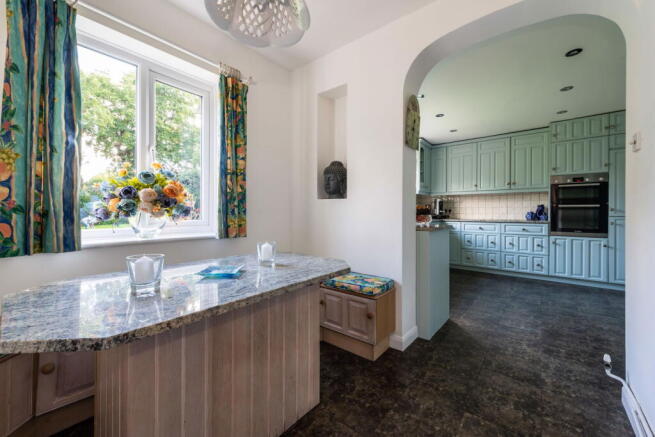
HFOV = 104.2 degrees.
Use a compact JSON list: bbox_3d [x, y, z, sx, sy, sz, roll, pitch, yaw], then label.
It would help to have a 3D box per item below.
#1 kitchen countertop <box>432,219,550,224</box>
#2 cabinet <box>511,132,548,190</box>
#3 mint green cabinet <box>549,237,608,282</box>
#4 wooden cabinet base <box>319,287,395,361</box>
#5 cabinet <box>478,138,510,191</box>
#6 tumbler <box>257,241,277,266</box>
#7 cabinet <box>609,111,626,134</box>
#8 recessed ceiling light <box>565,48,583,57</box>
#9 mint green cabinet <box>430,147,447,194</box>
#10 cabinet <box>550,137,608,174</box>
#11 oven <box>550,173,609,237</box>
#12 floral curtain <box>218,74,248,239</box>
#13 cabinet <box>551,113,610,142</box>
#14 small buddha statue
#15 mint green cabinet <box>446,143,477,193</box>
[{"bbox_3d":[2.788,0.061,4.678,1.940,0.034,0.600,0,1,40],"label":"kitchen countertop"},{"bbox_3d":[3.450,-0.938,4.349,0.493,0.910,0.339,0,0,40],"label":"cabinet"},{"bbox_3d":[3.791,0.568,3.894,0.601,0.610,0.580,0,0,40],"label":"mint green cabinet"},{"bbox_3d":[0.205,0.788,2.095,0.623,0.487,0.290,0,1,40],"label":"wooden cabinet base"},{"bbox_3d":[3.070,-0.947,4.667,0.498,0.900,0.339,0,0,40],"label":"cabinet"},{"bbox_3d":[-0.374,0.217,1.572,0.122,0.138,0.122,-1,1,0],"label":"tumbler"},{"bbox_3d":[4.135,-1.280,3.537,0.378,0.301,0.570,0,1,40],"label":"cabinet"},{"bbox_3d":[2.152,-1.442,2.222,0.104,0.024,0.104,0,0,40],"label":"recessed ceiling light"},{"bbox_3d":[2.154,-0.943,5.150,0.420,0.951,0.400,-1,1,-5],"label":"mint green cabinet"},{"bbox_3d":[3.761,-0.885,3.856,0.602,0.498,0.570,0,1,40],"label":"cabinet"},{"bbox_3d":[3.764,-0.189,3.859,0.593,0.890,0.570,0,1,40],"label":"oven"},{"bbox_3d":[-0.737,-0.467,2.031,0.120,1.230,0.195,0,0,40],"label":"floral curtain"},{"bbox_3d":[3.757,-1.283,3.849,0.602,0.298,0.570,0,1,40],"label":"cabinet"},{"bbox_3d":[0.095,-0.355,2.411,0.235,0.367,0.220,0,0,40],"label":"small buddha statue"},{"bbox_3d":[2.678,-0.955,4.994,0.523,0.890,0.339,0,0,40],"label":"mint green cabinet"}]

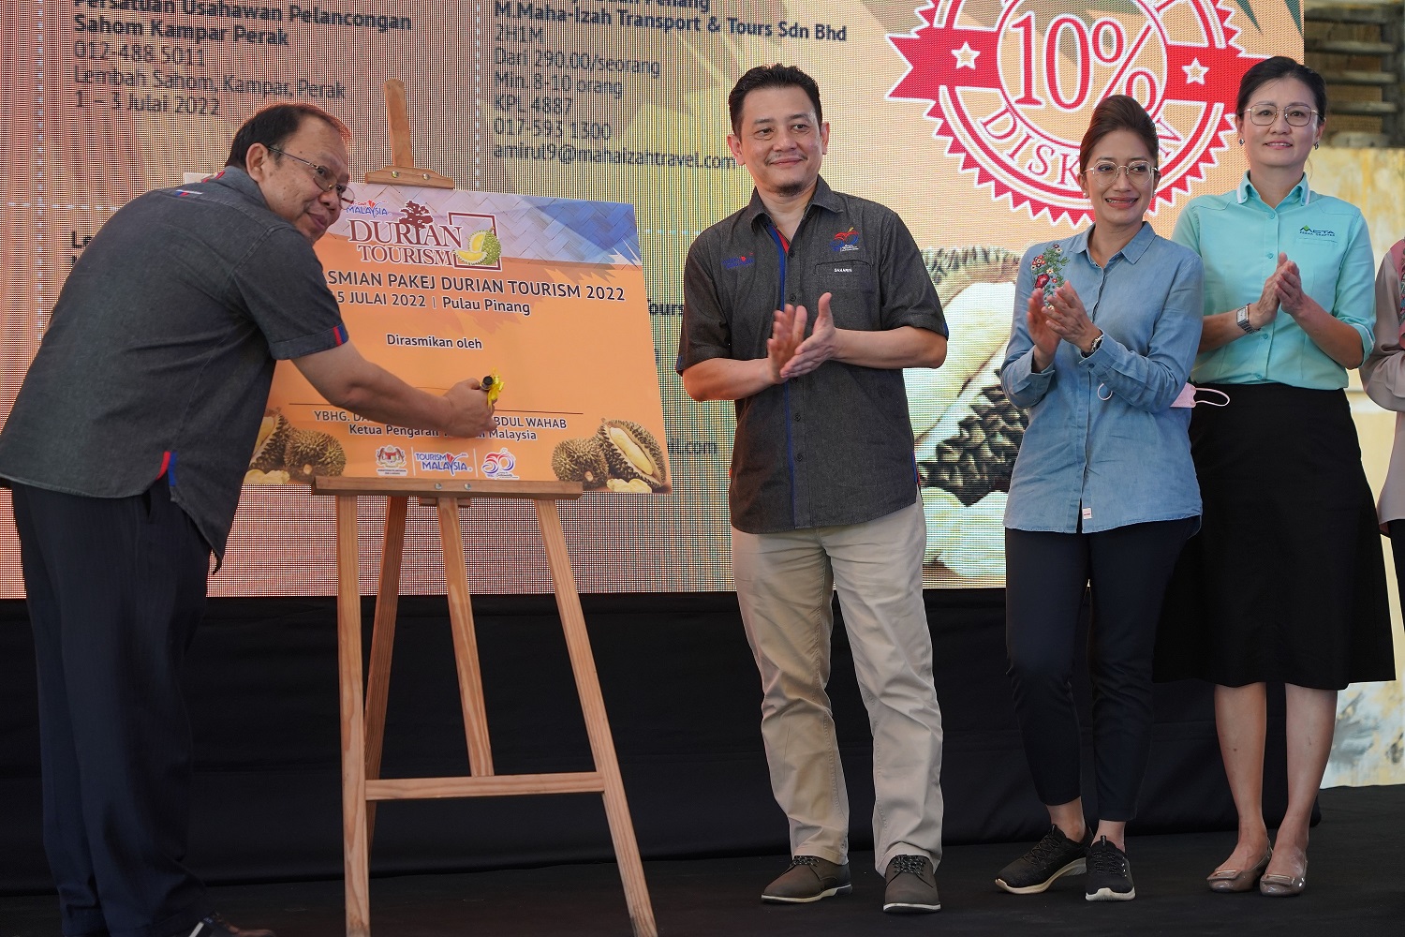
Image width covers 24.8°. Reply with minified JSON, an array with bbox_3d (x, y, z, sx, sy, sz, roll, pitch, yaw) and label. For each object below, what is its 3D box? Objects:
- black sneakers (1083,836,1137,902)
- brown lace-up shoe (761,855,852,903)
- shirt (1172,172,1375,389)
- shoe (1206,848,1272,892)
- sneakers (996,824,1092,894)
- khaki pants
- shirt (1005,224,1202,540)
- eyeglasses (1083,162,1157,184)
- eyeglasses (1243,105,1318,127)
[{"bbox_3d":[0.827,0.805,6.490,0.100,0.115,0.260,0,0,4],"label":"black sneakers"},{"bbox_3d":[0.212,0.805,6.420,0.105,0.108,0.280,0,0,27],"label":"brown lace-up shoe"},{"bbox_3d":[1.173,-0.379,6.610,0.430,0.460,0.300,0,0,11],"label":"shirt"},{"bbox_3d":[1.113,0.831,6.630,0.085,0.068,0.240,0,0,26],"label":"shoe"},{"bbox_3d":[0.705,0.798,6.580,0.100,0.120,0.260,0,-1,38],"label":"sneakers"},{"bbox_3d":[0.271,0.390,6.440,0.410,0.830,0.320,0,0,8],"label":"khaki pants"},{"bbox_3d":[0.818,-0.184,6.560,0.400,0.635,0.350,0,0,20],"label":"shirt"},{"bbox_3d":[0.855,-0.604,6.550,0.142,0.043,0.145,0,0,1],"label":"eyeglasses"},{"bbox_3d":[1.192,-0.725,6.600,0.146,0.044,0.145,0,0,10],"label":"eyeglasses"}]

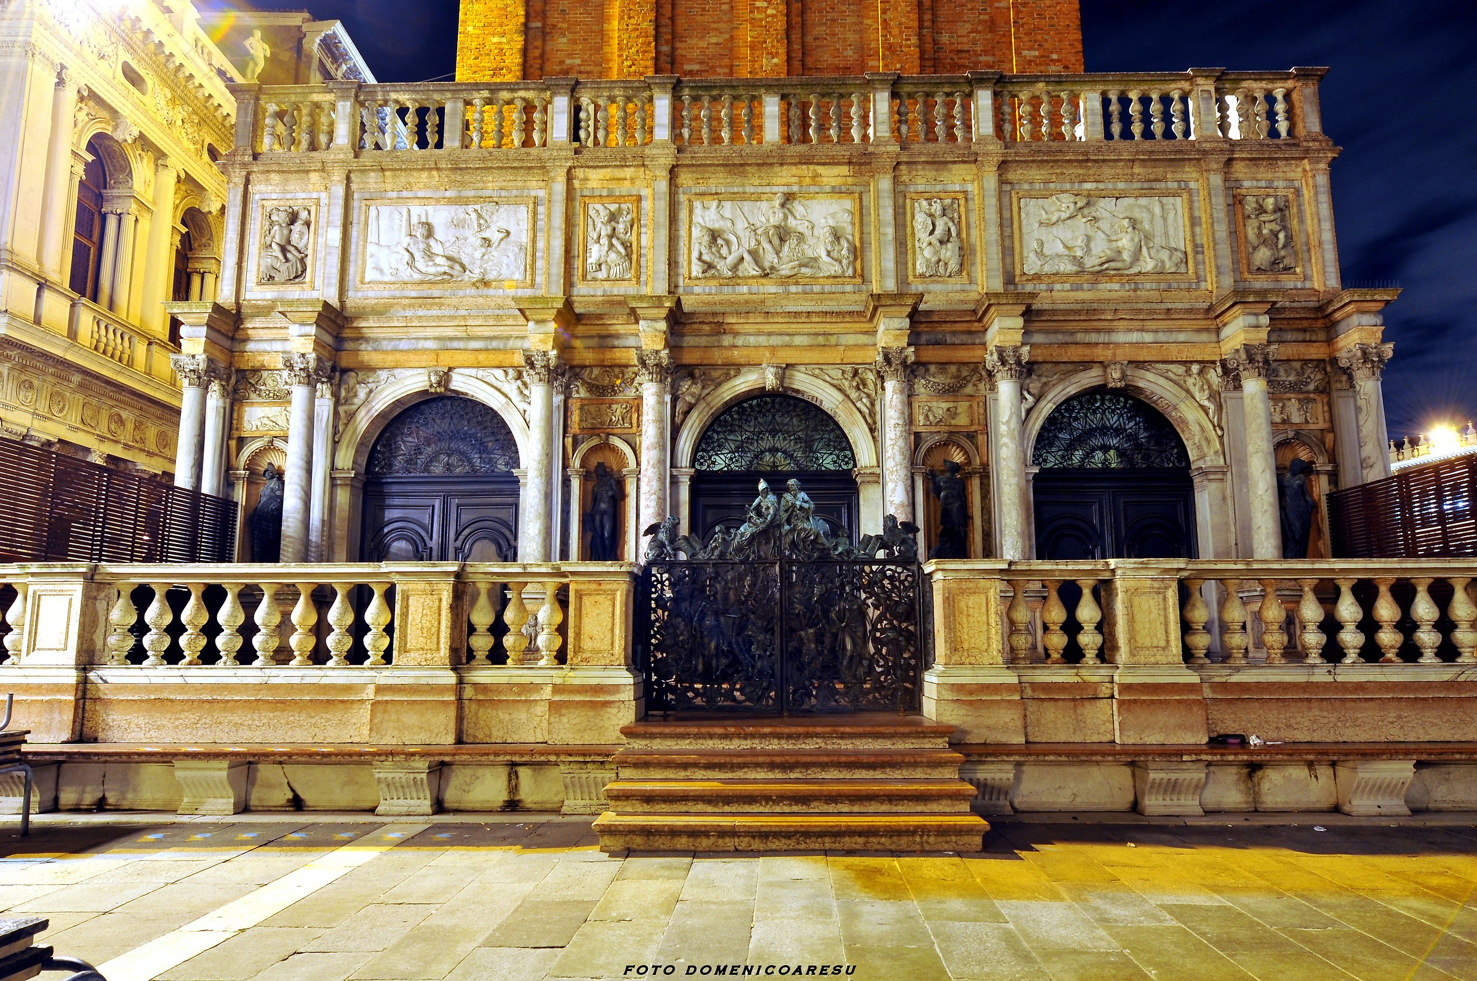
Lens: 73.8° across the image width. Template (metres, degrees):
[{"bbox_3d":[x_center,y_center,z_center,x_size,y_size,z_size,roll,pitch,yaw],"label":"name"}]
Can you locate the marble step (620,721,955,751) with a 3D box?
[{"bbox_3d":[0.379,1.944,7.823,2.582,0.174,0.500,0,-9,1],"label":"marble step"}]

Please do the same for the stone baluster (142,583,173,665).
[{"bbox_3d":[-5.115,1.182,8.665,0.222,0.718,0.222,0,-9,1],"label":"stone baluster"}]

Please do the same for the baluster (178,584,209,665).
[{"bbox_3d":[-4.382,1.082,7.912,0.220,0.658,0.220,0,-9,2],"label":"baluster"}]

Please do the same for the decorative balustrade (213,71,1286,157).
[{"bbox_3d":[0.414,-5.078,13.569,14.749,1.134,0.450,0,-9,2],"label":"decorative balustrade"}]

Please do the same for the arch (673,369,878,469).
[{"bbox_3d":[0.485,-0.903,13.017,2.653,1.320,0.420,0,-9,1],"label":"arch"}]

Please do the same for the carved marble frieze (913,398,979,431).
[{"bbox_3d":[2.711,-0.990,12.923,0.857,0.443,0.100,0,-9,1],"label":"carved marble frieze"}]

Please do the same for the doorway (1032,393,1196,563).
[{"bbox_3d":[5.248,0.639,13.650,2.385,4.132,0.500,0,-9,1],"label":"doorway"}]

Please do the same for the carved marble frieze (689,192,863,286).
[{"bbox_3d":[0.469,-3.387,13.198,2.280,1.248,0.160,0,-9,2],"label":"carved marble frieze"}]

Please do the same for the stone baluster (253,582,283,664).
[{"bbox_3d":[-4.140,1.177,8.646,0.222,0.718,0.222,0,-9,1],"label":"stone baluster"}]

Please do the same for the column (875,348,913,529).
[{"bbox_3d":[1.977,-0.257,12.149,0.480,2.996,0.480,0,-9,1],"label":"column"}]

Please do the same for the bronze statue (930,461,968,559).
[{"bbox_3d":[2.716,0.321,12.696,0.527,1.486,0.420,0,-9,1],"label":"bronze statue"}]

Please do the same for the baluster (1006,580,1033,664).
[{"bbox_3d":[2.143,1.005,7.494,0.190,0.628,0.190,0,-9,1],"label":"baluster"}]

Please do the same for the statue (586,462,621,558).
[{"bbox_3d":[-1.811,0.330,13.221,0.481,1.470,0.400,0,-9,1],"label":"statue"}]

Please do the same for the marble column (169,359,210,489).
[{"bbox_3d":[-7.261,-0.221,12.964,0.460,3.152,0.460,0,-9,1],"label":"marble column"}]

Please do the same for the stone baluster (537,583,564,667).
[{"bbox_3d":[-1.644,1.165,8.598,0.222,0.718,0.222,0,-9,1],"label":"stone baluster"}]

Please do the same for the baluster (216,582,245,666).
[{"bbox_3d":[-3.916,1.035,7.584,0.198,0.635,0.198,0,-9,1],"label":"baluster"}]

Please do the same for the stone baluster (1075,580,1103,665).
[{"bbox_3d":[2.824,1.057,7.917,0.216,0.672,0.216,0,-9,1],"label":"stone baluster"}]

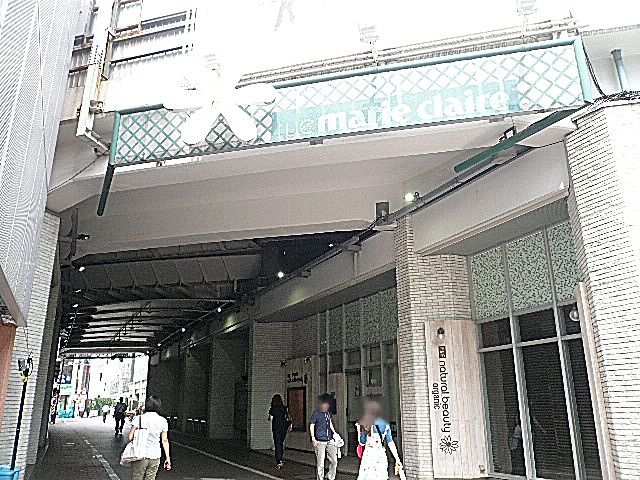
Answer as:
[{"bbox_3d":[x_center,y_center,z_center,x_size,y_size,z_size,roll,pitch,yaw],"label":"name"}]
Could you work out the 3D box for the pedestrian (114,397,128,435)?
[{"bbox_3d":[-9.398,8.309,24.510,0.600,1.700,0.400,6,-18,-21],"label":"pedestrian"}]

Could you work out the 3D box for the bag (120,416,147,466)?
[{"bbox_3d":[-2.280,2.464,6.362,0.340,0.560,0.160,5,-18,-16],"label":"bag"}]

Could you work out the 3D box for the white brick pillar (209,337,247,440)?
[{"bbox_3d":[-3.941,6.286,22.032,1.500,4.050,0.650,0,-17,0],"label":"white brick pillar"}]

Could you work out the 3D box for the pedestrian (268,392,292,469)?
[{"bbox_3d":[-0.934,4.526,12.235,0.540,1.630,0.380,7,-19,-24],"label":"pedestrian"}]

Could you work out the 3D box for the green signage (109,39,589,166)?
[{"bbox_3d":[0.088,-1.937,7.616,7.000,1.020,0.200,-5,-18,13],"label":"green signage"}]

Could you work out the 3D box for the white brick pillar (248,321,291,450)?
[{"bbox_3d":[-1.685,4.779,17.294,1.350,4.100,0.600,0,-17,0],"label":"white brick pillar"}]

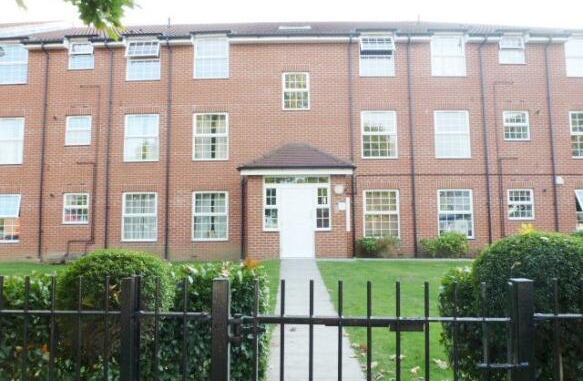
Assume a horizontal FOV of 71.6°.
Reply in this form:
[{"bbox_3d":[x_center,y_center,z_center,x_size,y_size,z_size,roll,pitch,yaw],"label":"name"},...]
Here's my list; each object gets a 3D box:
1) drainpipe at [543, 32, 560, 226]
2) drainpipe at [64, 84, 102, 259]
[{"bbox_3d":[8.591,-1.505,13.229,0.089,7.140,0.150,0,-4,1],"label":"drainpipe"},{"bbox_3d":[-6.891,-0.655,13.328,0.968,5.802,0.150,0,-4,1],"label":"drainpipe"}]

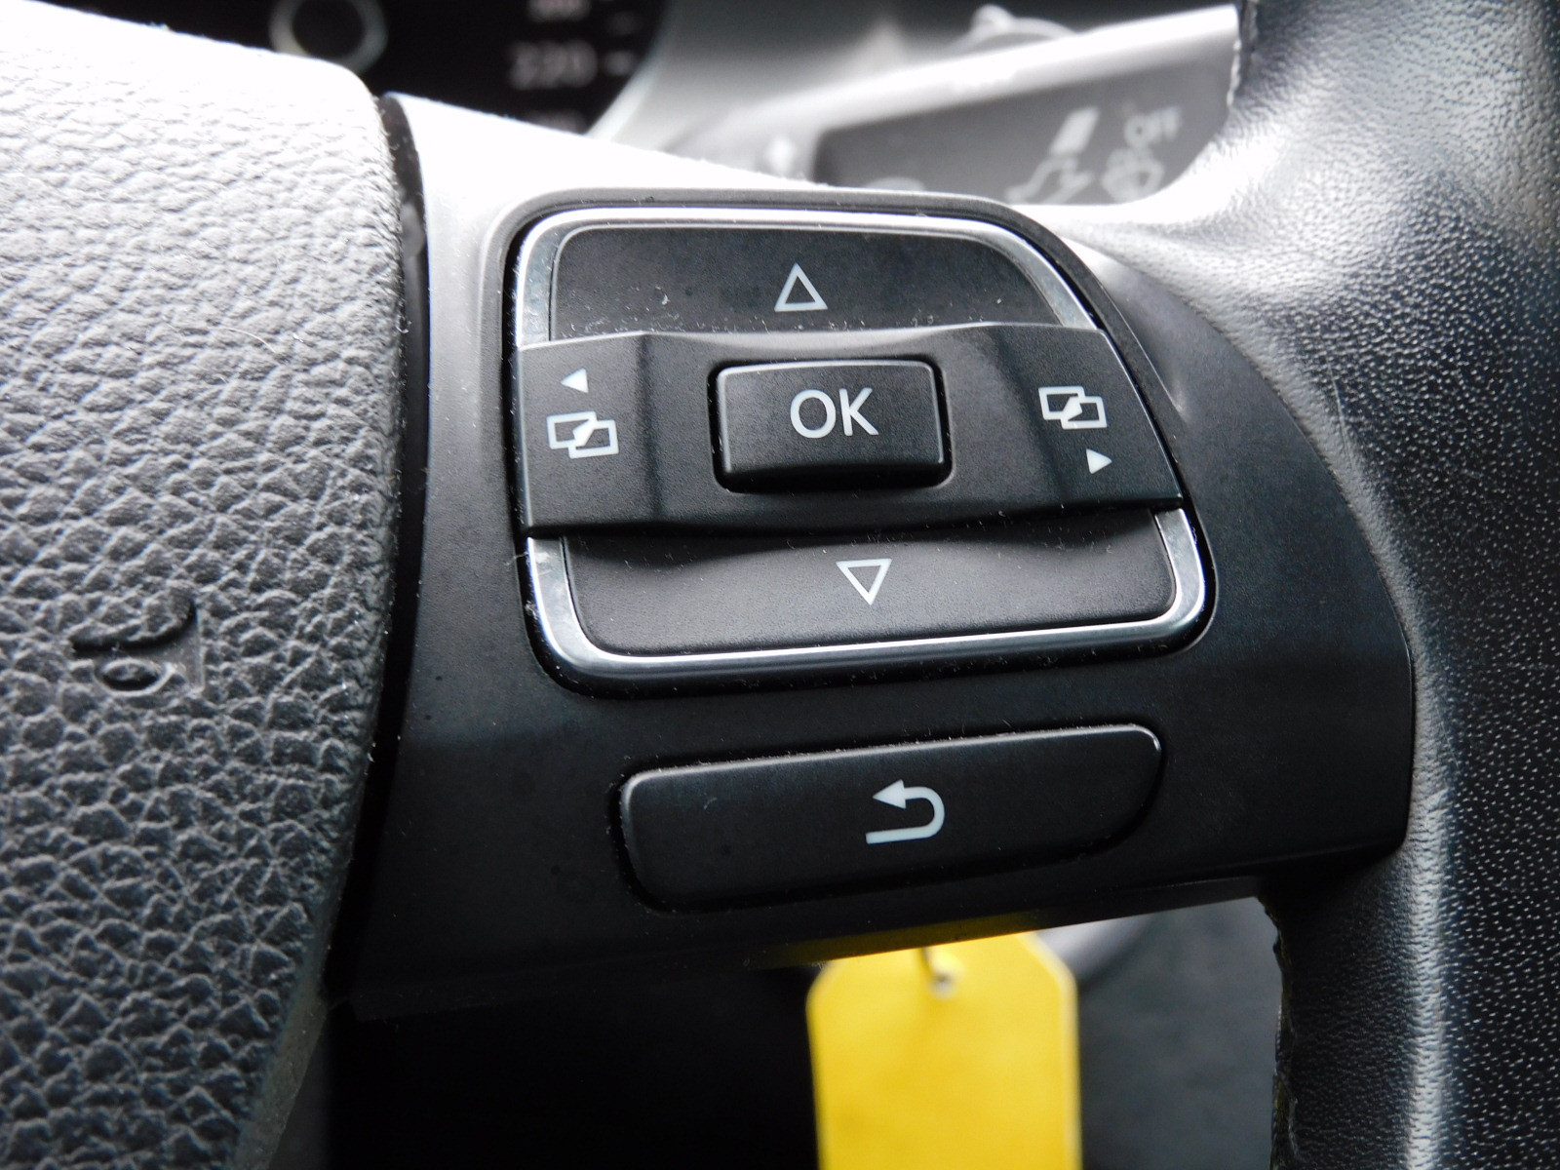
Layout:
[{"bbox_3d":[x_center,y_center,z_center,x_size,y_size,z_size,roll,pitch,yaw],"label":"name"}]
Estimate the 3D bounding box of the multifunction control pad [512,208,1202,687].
[{"bbox_3d":[0.005,-0.009,0.160,0.044,0.031,0.011,-3,-11,-12],"label":"multifunction control pad"}]

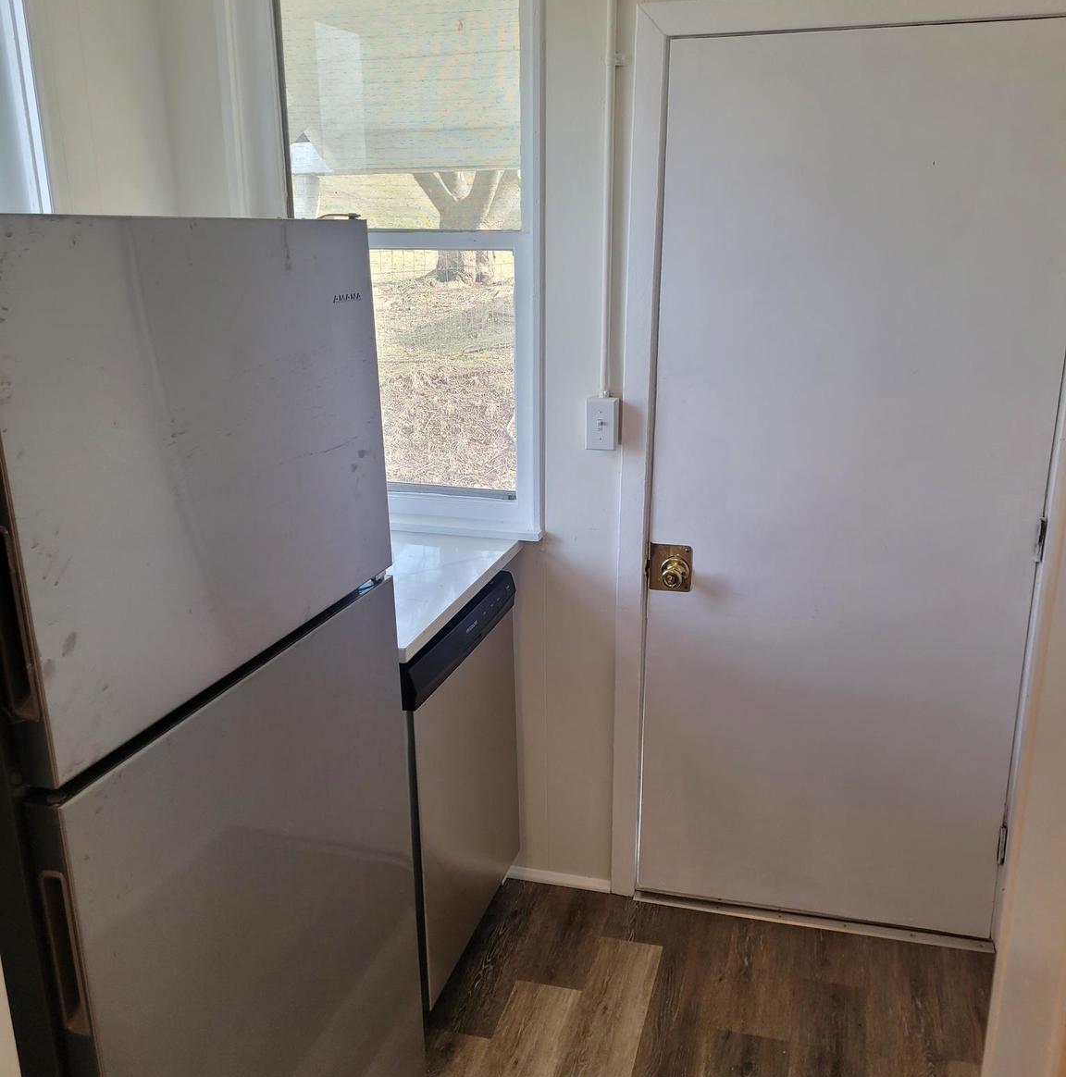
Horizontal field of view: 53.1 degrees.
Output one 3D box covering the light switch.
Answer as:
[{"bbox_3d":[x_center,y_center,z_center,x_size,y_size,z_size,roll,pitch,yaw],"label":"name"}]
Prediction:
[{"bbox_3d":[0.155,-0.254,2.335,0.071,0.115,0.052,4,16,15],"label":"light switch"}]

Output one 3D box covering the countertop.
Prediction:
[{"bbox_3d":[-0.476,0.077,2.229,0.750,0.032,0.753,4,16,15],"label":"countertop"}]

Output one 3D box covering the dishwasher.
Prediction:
[{"bbox_3d":[-0.411,0.521,2.272,0.610,0.830,0.610,4,16,15],"label":"dishwasher"}]

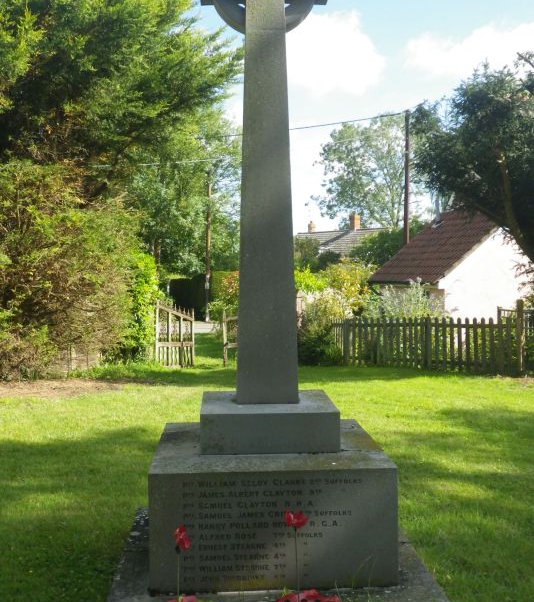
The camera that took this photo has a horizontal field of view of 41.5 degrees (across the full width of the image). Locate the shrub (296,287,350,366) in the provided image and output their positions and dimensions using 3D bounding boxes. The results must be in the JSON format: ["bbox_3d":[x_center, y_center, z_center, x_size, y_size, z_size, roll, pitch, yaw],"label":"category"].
[{"bbox_3d":[0.994,0.399,13.100,1.150,1.450,1.100,0,2,0],"label":"shrub"}]

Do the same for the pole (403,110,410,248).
[{"bbox_3d":[5.044,-3.192,25.500,0.190,7.700,0.190,0,2,0],"label":"pole"}]

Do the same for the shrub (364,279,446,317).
[{"bbox_3d":[2.671,0.319,13.600,1.550,1.550,1.300,0,2,0],"label":"shrub"}]

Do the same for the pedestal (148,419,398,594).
[{"bbox_3d":[0.005,1.057,3.889,1.180,0.578,1.121,-1,2,-3],"label":"pedestal"}]

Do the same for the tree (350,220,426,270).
[{"bbox_3d":[5.559,-1.723,32.000,3.900,4.300,3.800,0,2,0],"label":"tree"}]

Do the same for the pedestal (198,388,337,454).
[{"bbox_3d":[0.002,0.653,3.874,0.705,0.202,0.642,-1,2,-3],"label":"pedestal"}]

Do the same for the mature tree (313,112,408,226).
[{"bbox_3d":[9.146,-8.586,60.000,10.500,16.000,10.500,0,2,0],"label":"mature tree"}]

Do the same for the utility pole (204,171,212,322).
[{"bbox_3d":[-2.115,-2.092,25.500,0.190,5.600,0.190,0,2,0],"label":"utility pole"}]

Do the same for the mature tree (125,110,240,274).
[{"bbox_3d":[-3.434,-3.522,28.000,5.800,8.300,5.800,0,2,0],"label":"mature tree"}]

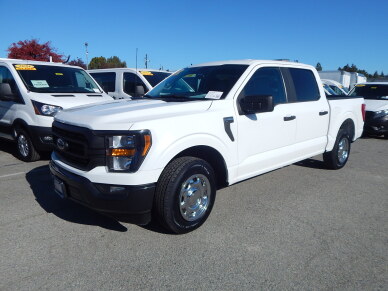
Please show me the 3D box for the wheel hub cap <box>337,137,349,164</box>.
[{"bbox_3d":[2.740,0.105,5.233,0.450,0.450,0.120,-8,14,-41],"label":"wheel hub cap"}]

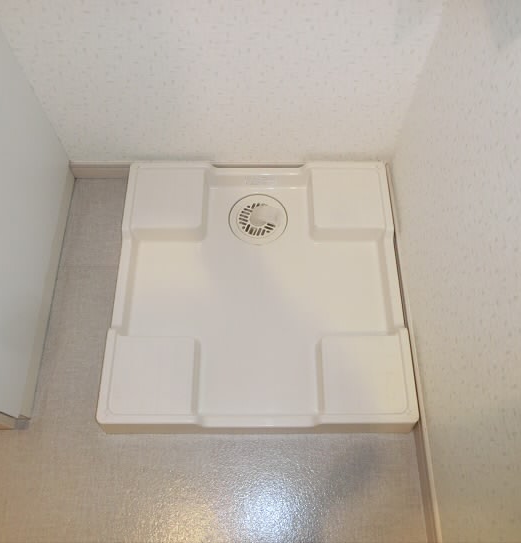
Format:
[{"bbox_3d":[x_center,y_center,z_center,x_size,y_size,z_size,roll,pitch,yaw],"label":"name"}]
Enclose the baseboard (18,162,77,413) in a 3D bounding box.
[{"bbox_3d":[-0.493,0.021,1.166,0.013,0.058,0.617,0,65,0],"label":"baseboard"}]

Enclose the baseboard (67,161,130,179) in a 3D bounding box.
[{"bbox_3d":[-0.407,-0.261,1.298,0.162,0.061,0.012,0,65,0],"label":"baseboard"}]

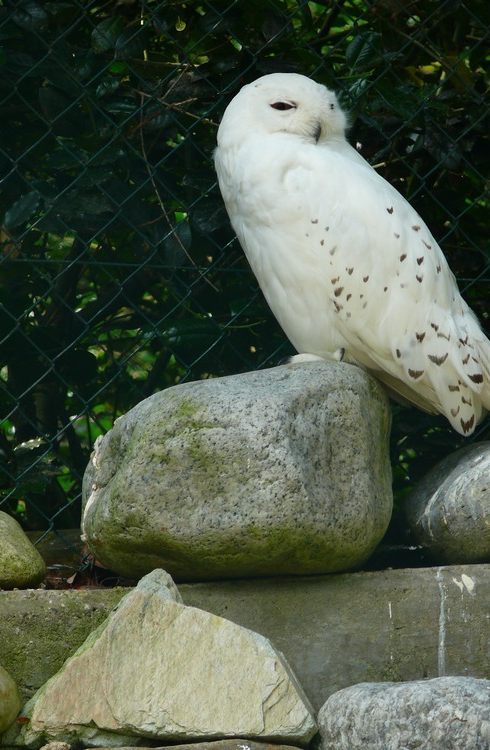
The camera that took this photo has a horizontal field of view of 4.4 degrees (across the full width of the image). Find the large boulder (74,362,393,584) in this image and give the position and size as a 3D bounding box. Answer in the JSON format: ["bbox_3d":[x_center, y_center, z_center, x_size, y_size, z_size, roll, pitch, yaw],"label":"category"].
[{"bbox_3d":[-0.008,0.105,6.900,0.325,0.233,0.250,-1,6,-13],"label":"large boulder"}]

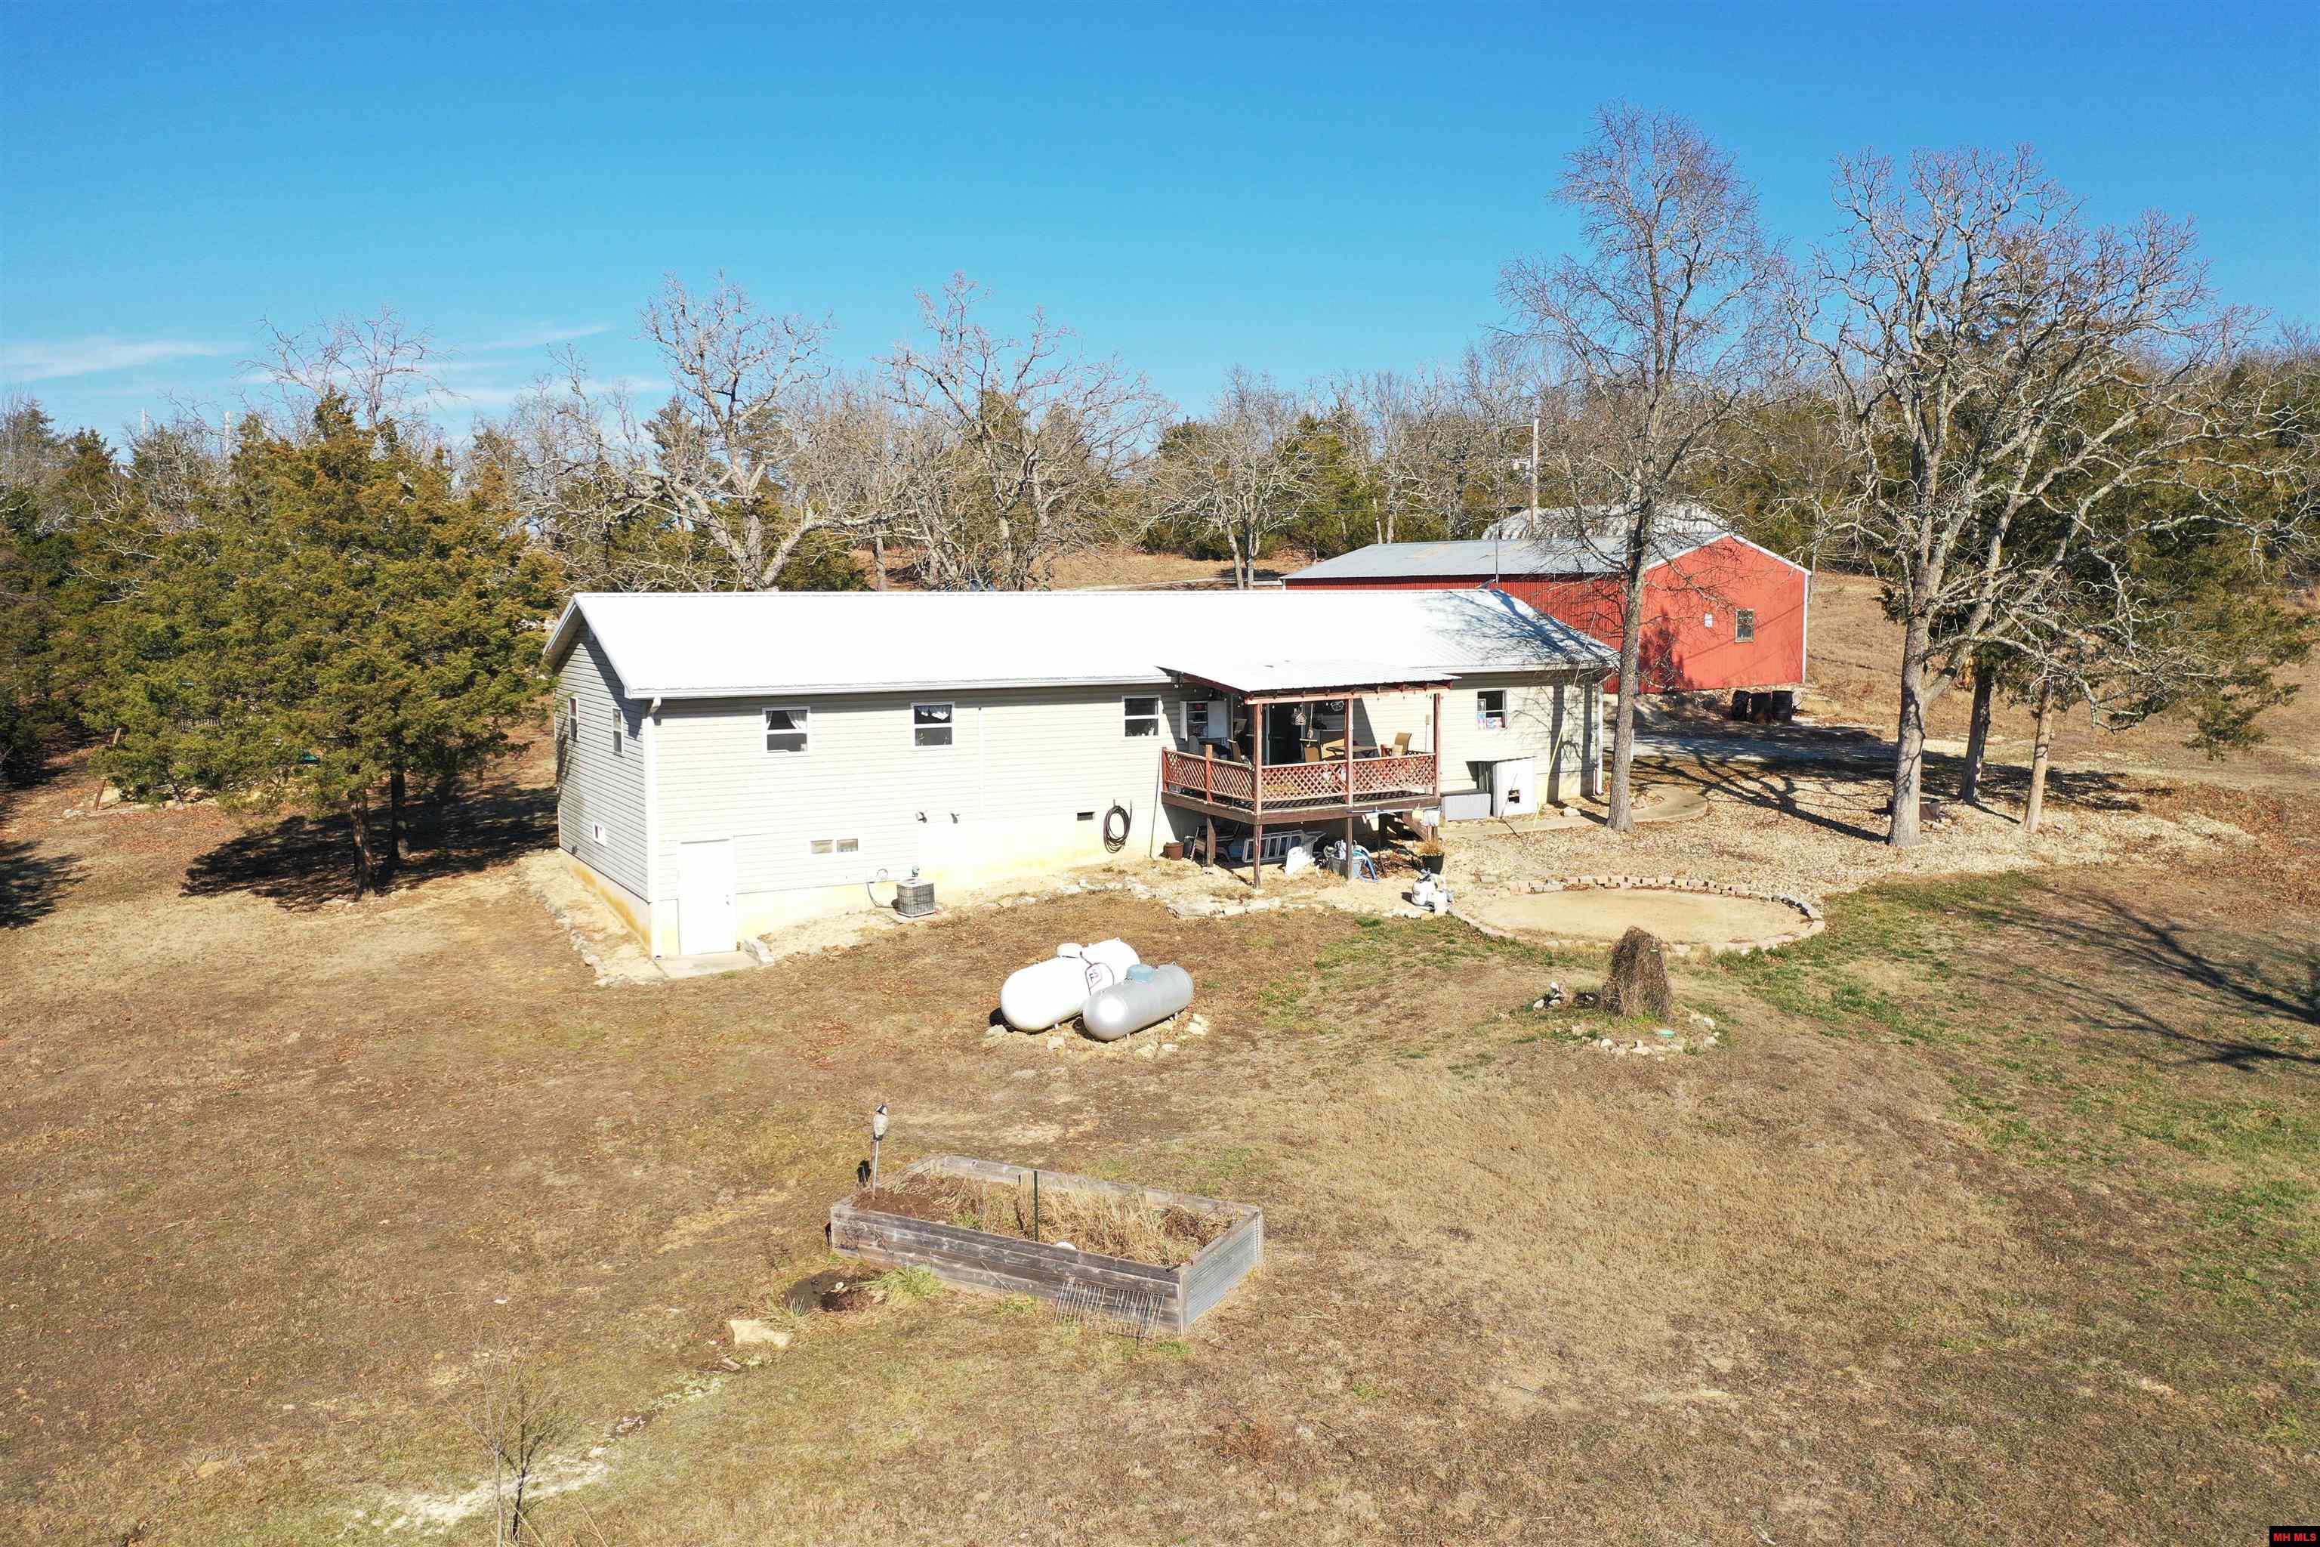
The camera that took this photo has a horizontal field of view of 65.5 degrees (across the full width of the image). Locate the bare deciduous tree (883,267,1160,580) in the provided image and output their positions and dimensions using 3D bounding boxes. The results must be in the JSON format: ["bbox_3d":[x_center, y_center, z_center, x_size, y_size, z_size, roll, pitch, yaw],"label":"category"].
[{"bbox_3d":[-4.484,-9.659,60.322,9.600,13.714,8.800,-1,6,-4],"label":"bare deciduous tree"}]

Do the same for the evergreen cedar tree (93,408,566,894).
[{"bbox_3d":[-17.762,-2.742,38.480,9.800,10.513,8.800,-3,6,-25],"label":"evergreen cedar tree"}]

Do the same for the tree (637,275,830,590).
[{"bbox_3d":[-12.564,-7.915,53.335,6.400,13.453,6.200,-1,6,-13],"label":"tree"}]

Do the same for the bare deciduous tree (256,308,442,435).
[{"bbox_3d":[-24.490,-7.463,54.358,6.600,12.992,6.400,-3,6,-24],"label":"bare deciduous tree"}]

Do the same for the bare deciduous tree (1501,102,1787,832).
[{"bbox_3d":[10.764,-6.691,40.209,6.300,16.009,6.000,1,6,15],"label":"bare deciduous tree"}]

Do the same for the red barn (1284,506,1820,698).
[{"bbox_3d":[13.875,-6.091,67.238,10.082,5.168,16.934,-5,7,-38],"label":"red barn"}]

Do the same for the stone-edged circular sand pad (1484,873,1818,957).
[{"bbox_3d":[9.436,2.729,34.600,6.500,0.320,6.300,0,6,0],"label":"stone-edged circular sand pad"}]

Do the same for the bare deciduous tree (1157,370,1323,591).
[{"bbox_3d":[3.298,-11.574,75.481,6.700,10.501,6.400,0,6,2],"label":"bare deciduous tree"}]

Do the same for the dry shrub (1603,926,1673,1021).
[{"bbox_3d":[7.870,3.222,29.732,1.100,1.383,1.050,1,6,15],"label":"dry shrub"}]

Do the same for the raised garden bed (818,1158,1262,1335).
[{"bbox_3d":[-1.379,5.671,22.146,4.806,0.663,2.226,3,6,27],"label":"raised garden bed"}]

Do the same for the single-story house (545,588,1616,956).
[{"bbox_3d":[-1.156,-0.810,41.901,23.731,6.718,10.233,-3,6,-29],"label":"single-story house"}]

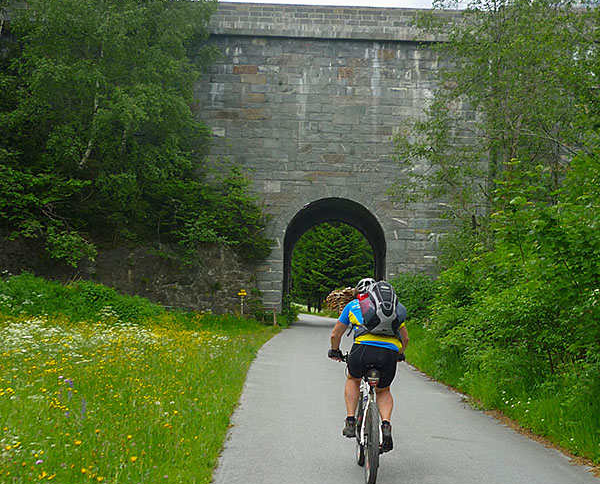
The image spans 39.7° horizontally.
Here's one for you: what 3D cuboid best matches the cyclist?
[{"bbox_3d":[0.570,1.010,6.850,0.670,1.420,0.850,0,-5,-2],"label":"cyclist"}]

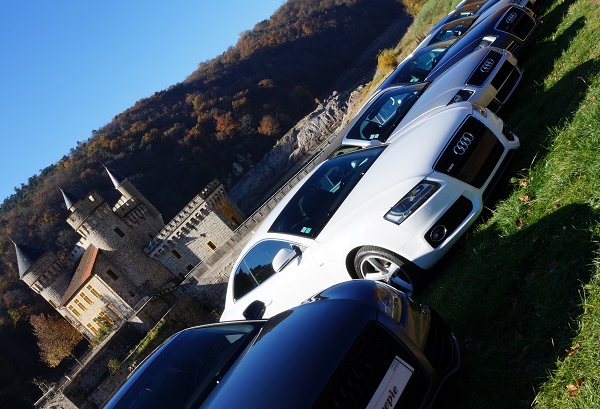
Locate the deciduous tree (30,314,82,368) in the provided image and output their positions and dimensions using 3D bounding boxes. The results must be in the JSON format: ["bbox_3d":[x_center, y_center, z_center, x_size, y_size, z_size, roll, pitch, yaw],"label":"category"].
[{"bbox_3d":[-31.949,18.031,89.000,6.700,9.500,6.700,-43,5,0],"label":"deciduous tree"}]

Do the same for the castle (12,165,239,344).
[{"bbox_3d":[-24.156,3.966,91.667,29.000,19.700,15.000,-41,6,29],"label":"castle"}]

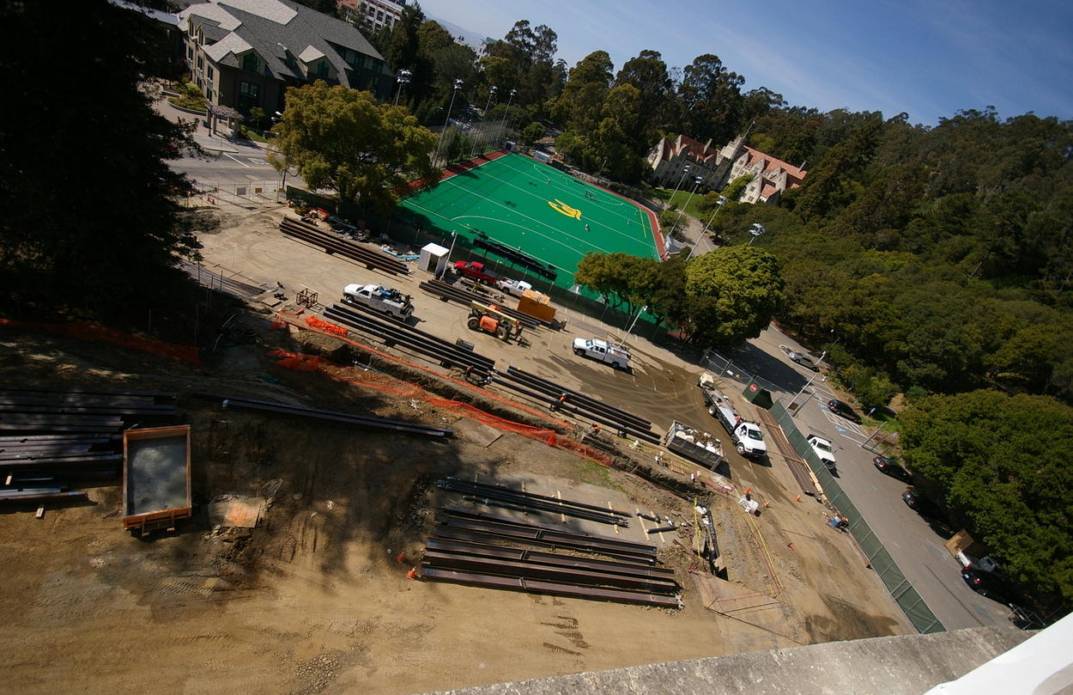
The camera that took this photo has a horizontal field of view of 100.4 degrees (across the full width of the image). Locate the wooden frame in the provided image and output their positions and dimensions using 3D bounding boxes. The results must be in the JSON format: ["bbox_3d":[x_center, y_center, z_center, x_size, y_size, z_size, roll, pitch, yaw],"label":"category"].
[{"bbox_3d":[-18.530,6.188,21.943,2.500,0.900,5.300,-1,38,-40],"label":"wooden frame"}]

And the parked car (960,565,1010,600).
[{"bbox_3d":[45.597,23.487,44.995,4.500,1.450,1.780,19,29,-12],"label":"parked car"}]

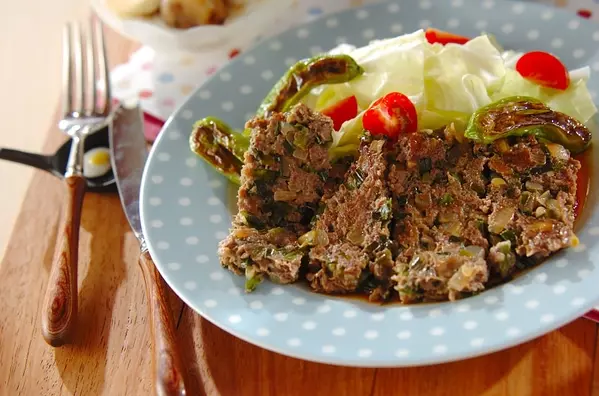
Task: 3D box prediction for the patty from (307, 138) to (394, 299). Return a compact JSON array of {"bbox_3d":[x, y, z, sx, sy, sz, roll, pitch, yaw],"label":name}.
[{"bbox_3d":[0.021,0.009,0.860,0.037,0.032,0.068,-6,42,6],"label":"patty"}]

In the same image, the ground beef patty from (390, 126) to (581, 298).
[{"bbox_3d":[0.078,0.008,0.850,0.078,0.031,0.068,-6,42,6],"label":"ground beef patty"}]

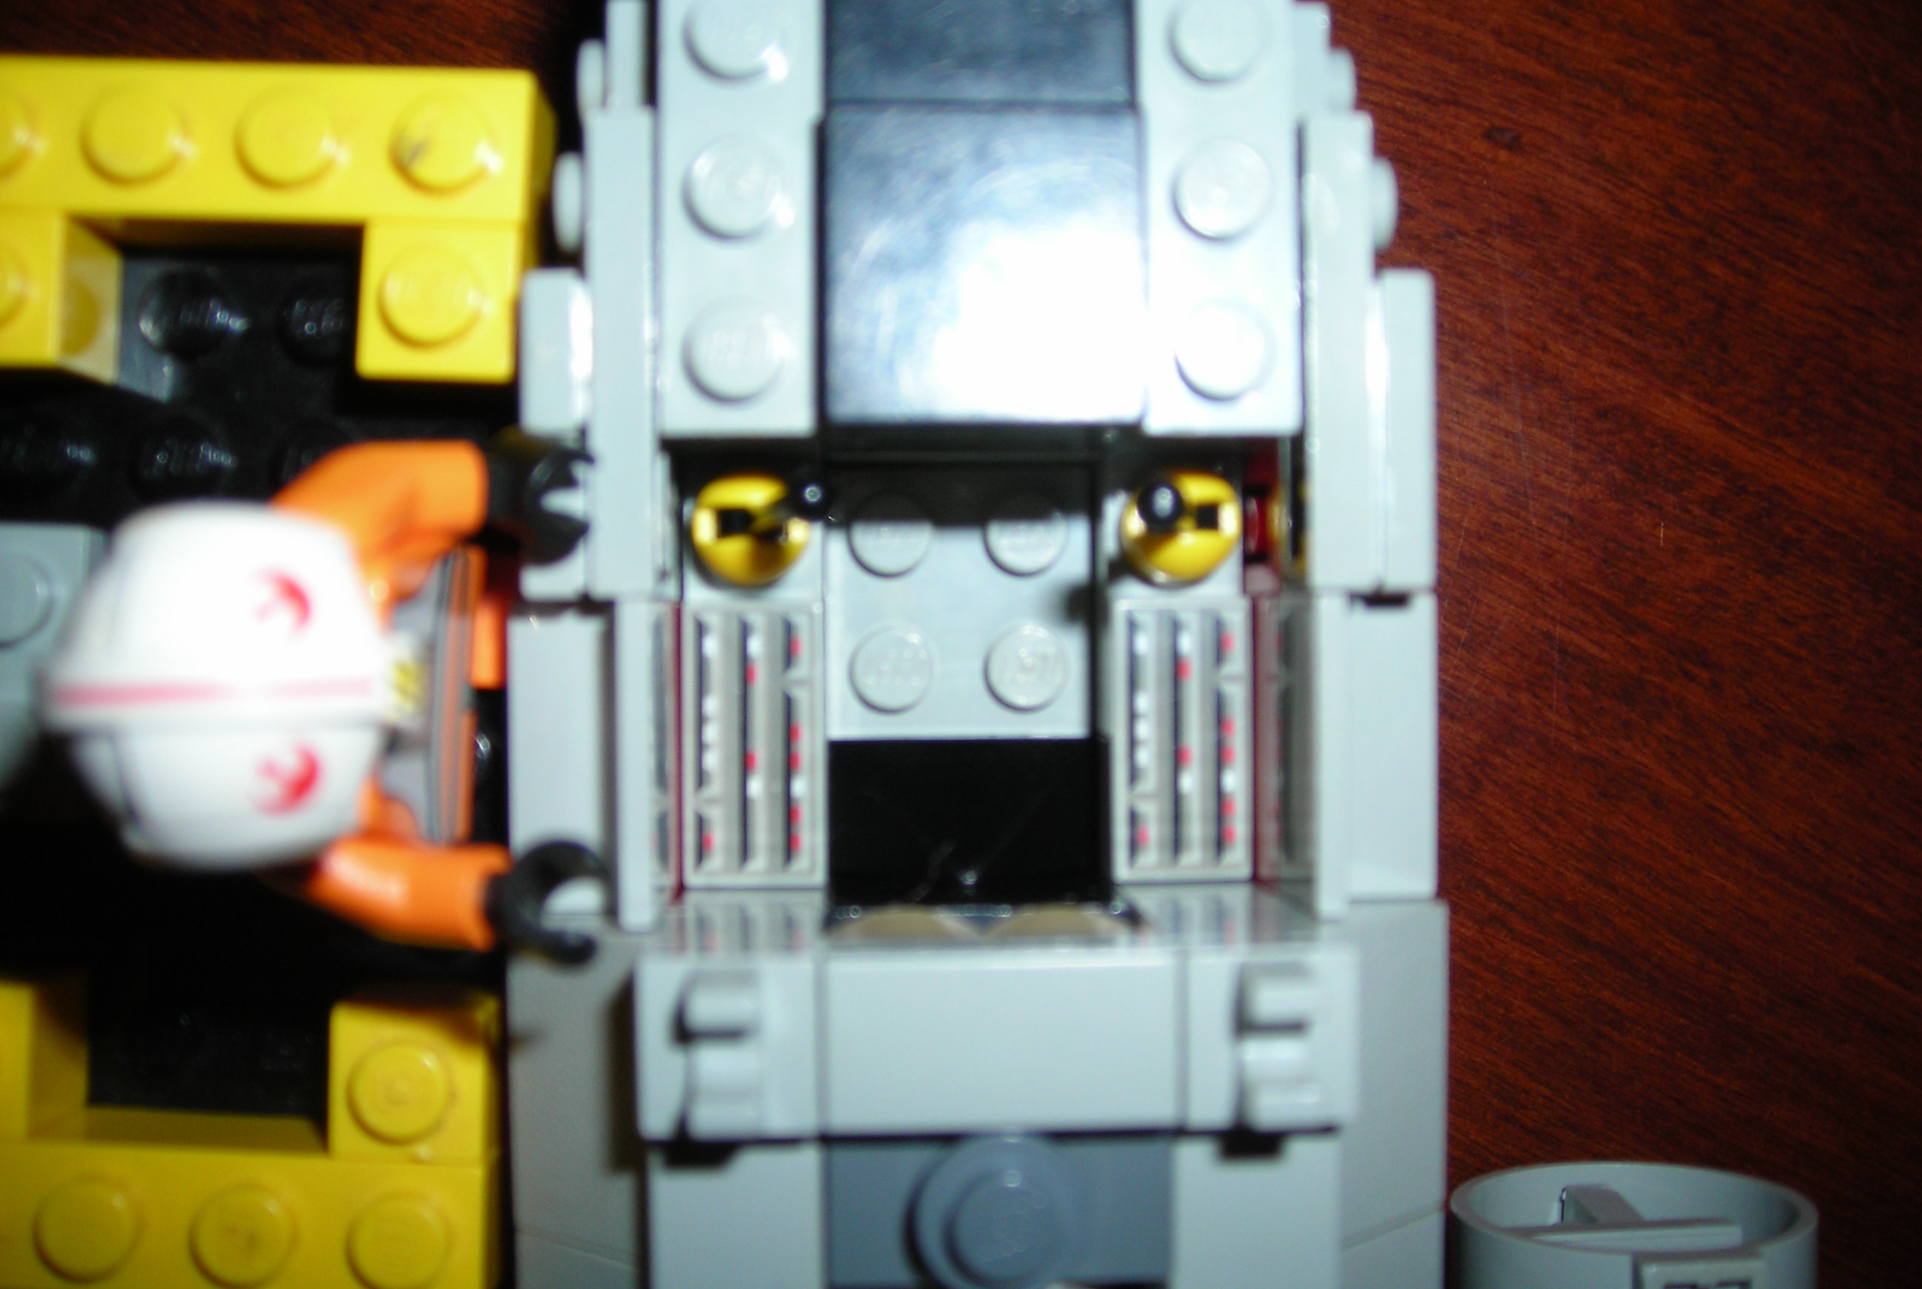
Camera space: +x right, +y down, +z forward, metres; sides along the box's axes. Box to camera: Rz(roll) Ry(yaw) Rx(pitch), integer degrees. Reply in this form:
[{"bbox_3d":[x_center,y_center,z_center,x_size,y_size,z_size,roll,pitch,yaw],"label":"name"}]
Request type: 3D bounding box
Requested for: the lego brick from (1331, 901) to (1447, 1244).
[{"bbox_3d":[0.017,0.021,0.104,0.016,0.010,0.016,0,90,-3],"label":"lego brick"}]

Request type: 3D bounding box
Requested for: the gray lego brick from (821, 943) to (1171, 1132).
[{"bbox_3d":[0.002,0.018,0.094,0.016,0.003,0.008,0,90,-3],"label":"gray lego brick"}]

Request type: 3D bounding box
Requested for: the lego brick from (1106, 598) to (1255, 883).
[{"bbox_3d":[0.012,0.005,0.120,0.008,0.003,0.016,0,90,-3],"label":"lego brick"}]

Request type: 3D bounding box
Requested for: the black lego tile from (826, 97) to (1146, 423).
[{"bbox_3d":[0.001,-0.018,0.104,0.016,0.003,0.016,0,90,-3],"label":"black lego tile"}]

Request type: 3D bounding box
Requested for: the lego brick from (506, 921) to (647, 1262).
[{"bbox_3d":[-0.015,0.022,0.103,0.016,0.010,0.016,0,90,-3],"label":"lego brick"}]

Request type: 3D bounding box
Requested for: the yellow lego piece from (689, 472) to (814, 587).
[{"bbox_3d":[-0.012,-0.006,0.117,0.006,0.005,0.006,-1,92,-3],"label":"yellow lego piece"}]

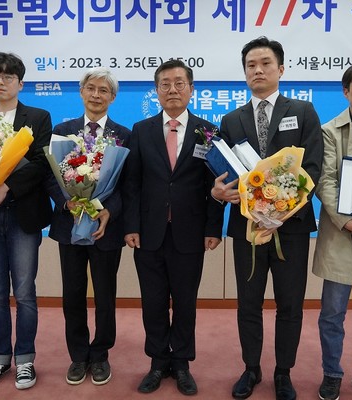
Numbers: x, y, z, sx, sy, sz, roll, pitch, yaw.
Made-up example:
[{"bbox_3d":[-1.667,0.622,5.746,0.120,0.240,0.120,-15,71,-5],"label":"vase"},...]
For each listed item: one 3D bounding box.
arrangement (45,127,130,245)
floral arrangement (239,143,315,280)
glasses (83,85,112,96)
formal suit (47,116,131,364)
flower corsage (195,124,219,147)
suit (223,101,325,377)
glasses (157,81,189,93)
[{"bbox_3d":[-0.438,-0.066,2.255,0.421,0.581,0.240,1,4,-7],"label":"arrangement"},{"bbox_3d":[0.454,0.048,2.067,0.321,0.588,0.220,8,4,11],"label":"floral arrangement"},{"bbox_3d":[-0.410,-0.575,2.413,0.142,0.046,0.140,6,4,-1],"label":"glasses"},{"bbox_3d":[-0.455,0.204,2.462,0.446,1.357,0.360,0,4,-6],"label":"formal suit"},{"bbox_3d":[0.151,-0.320,2.240,0.110,0.110,0.060,0,4,-3],"label":"flower corsage"},{"bbox_3d":[0.485,0.146,2.284,0.502,1.402,0.380,1,4,16],"label":"suit"},{"bbox_3d":[-0.018,-0.570,2.314,0.142,0.046,0.140,0,4,0],"label":"glasses"}]

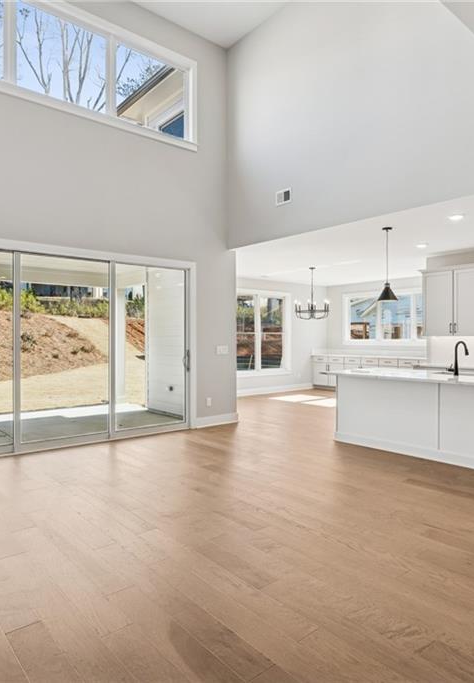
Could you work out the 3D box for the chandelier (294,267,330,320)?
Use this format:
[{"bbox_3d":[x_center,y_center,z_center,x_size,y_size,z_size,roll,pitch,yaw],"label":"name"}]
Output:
[{"bbox_3d":[1.530,-0.976,9.250,0.710,1.070,0.710,0,0,0],"label":"chandelier"}]

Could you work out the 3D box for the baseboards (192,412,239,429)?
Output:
[{"bbox_3d":[-0.326,1.271,7.312,0.870,0.160,0.025,0,0,-40],"label":"baseboards"}]

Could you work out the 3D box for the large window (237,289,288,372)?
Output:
[{"bbox_3d":[0.532,-0.192,10.978,2.224,2.060,0.120,0,1,-40],"label":"large window"}]

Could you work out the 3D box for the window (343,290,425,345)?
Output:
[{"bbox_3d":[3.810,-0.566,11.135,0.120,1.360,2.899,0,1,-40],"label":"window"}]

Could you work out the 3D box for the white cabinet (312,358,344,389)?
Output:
[{"bbox_3d":[2.704,0.890,12.595,0.620,0.890,1.070,0,0,-40],"label":"white cabinet"}]

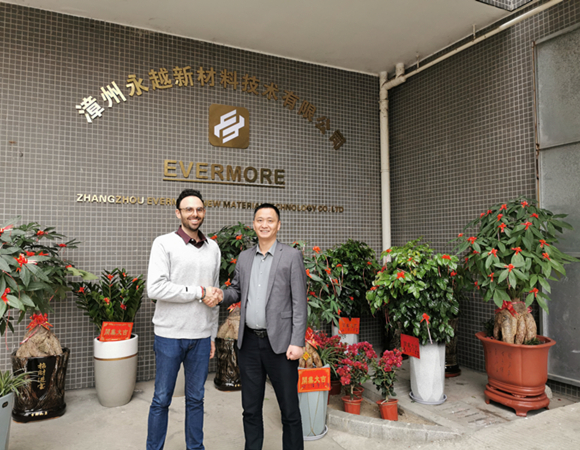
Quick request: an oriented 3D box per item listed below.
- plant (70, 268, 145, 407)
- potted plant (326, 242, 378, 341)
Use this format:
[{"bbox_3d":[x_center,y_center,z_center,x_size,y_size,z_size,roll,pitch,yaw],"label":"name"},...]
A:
[{"bbox_3d":[-1.665,1.011,4.271,0.670,1.226,0.640,1,-3,-25],"label":"plant"},{"bbox_3d":[0.737,0.881,5.349,0.680,1.407,0.640,0,-3,0],"label":"potted plant"}]

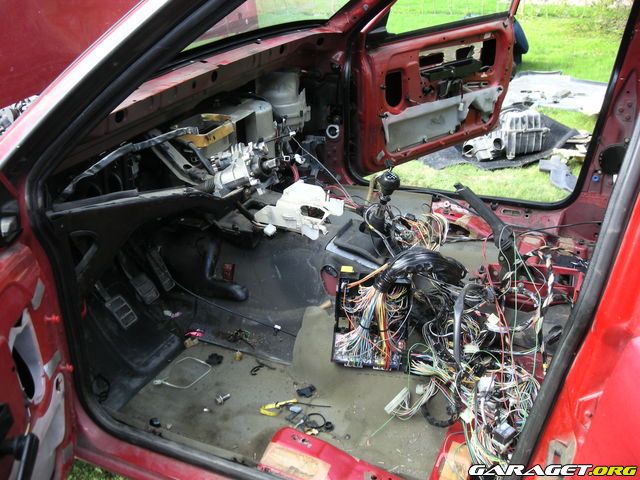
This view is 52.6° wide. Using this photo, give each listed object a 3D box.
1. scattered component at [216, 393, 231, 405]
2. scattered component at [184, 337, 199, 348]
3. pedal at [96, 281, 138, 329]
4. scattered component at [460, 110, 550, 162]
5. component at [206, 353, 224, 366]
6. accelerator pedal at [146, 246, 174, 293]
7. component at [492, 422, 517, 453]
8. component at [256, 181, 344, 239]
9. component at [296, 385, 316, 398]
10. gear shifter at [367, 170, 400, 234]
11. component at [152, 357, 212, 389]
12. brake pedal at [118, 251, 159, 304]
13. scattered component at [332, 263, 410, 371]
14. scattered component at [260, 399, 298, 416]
[{"bbox_3d":[-0.212,0.347,1.419,0.034,0.018,0.019,-19,32,-31],"label":"scattered component"},{"bbox_3d":[-0.325,0.261,1.641,0.022,0.018,0.041,22,34,40],"label":"scattered component"},{"bbox_3d":[-0.480,0.157,1.525,0.032,0.116,0.048,-39,2,35],"label":"pedal"},{"bbox_3d":[1.054,-0.608,3.720,0.450,0.230,0.240,-1,27,3],"label":"scattered component"},{"bbox_3d":[-0.249,0.285,1.544,0.042,0.015,0.038,-6,27,-9],"label":"component"},{"bbox_3d":[-0.411,0.076,1.670,0.025,0.108,0.040,-13,18,33],"label":"accelerator pedal"},{"bbox_3d":[0.336,0.360,1.180,0.030,0.038,0.030,-19,31,-30],"label":"component"},{"bbox_3d":[-0.048,-0.079,1.660,0.200,0.085,0.150,5,27,13],"label":"component"},{"bbox_3d":[-0.030,0.341,1.463,0.034,0.014,0.044,13,29,27],"label":"component"},{"bbox_3d":[0.157,-0.093,1.602,0.060,0.158,0.056,6,29,-3],"label":"gear shifter"},{"bbox_3d":[-0.321,0.316,1.530,0.087,0.012,0.121,12,28,26],"label":"component"},{"bbox_3d":[-0.442,0.092,1.580,0.040,0.135,0.048,-20,14,35],"label":"brake pedal"},{"bbox_3d":[0.130,0.190,1.559,0.180,0.225,0.085,5,-6,13],"label":"scattered component"},{"bbox_3d":[-0.086,0.368,1.410,0.085,0.012,0.039,-8,26,-15],"label":"scattered component"}]

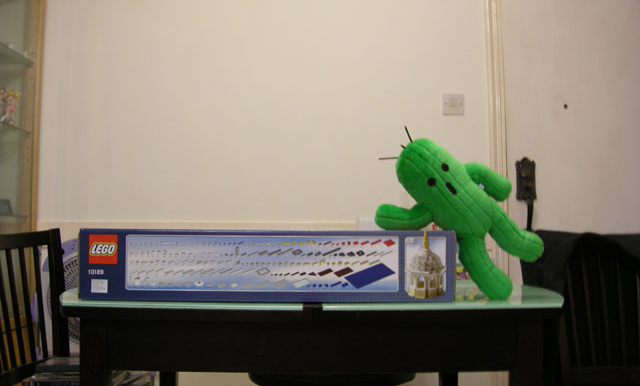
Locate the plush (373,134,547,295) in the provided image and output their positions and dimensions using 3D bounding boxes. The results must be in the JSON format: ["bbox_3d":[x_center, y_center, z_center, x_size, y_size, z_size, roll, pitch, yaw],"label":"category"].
[{"bbox_3d":[0.223,0.043,1.075,0.200,0.290,0.105,-42,-6,-4],"label":"plush"}]

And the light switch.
[{"bbox_3d":[0.541,-0.357,2.690,0.086,0.086,0.011,0,-4,0],"label":"light switch"}]

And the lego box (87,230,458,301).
[{"bbox_3d":[-0.081,0.128,1.260,0.577,0.110,0.480,0,-4,0],"label":"lego box"}]

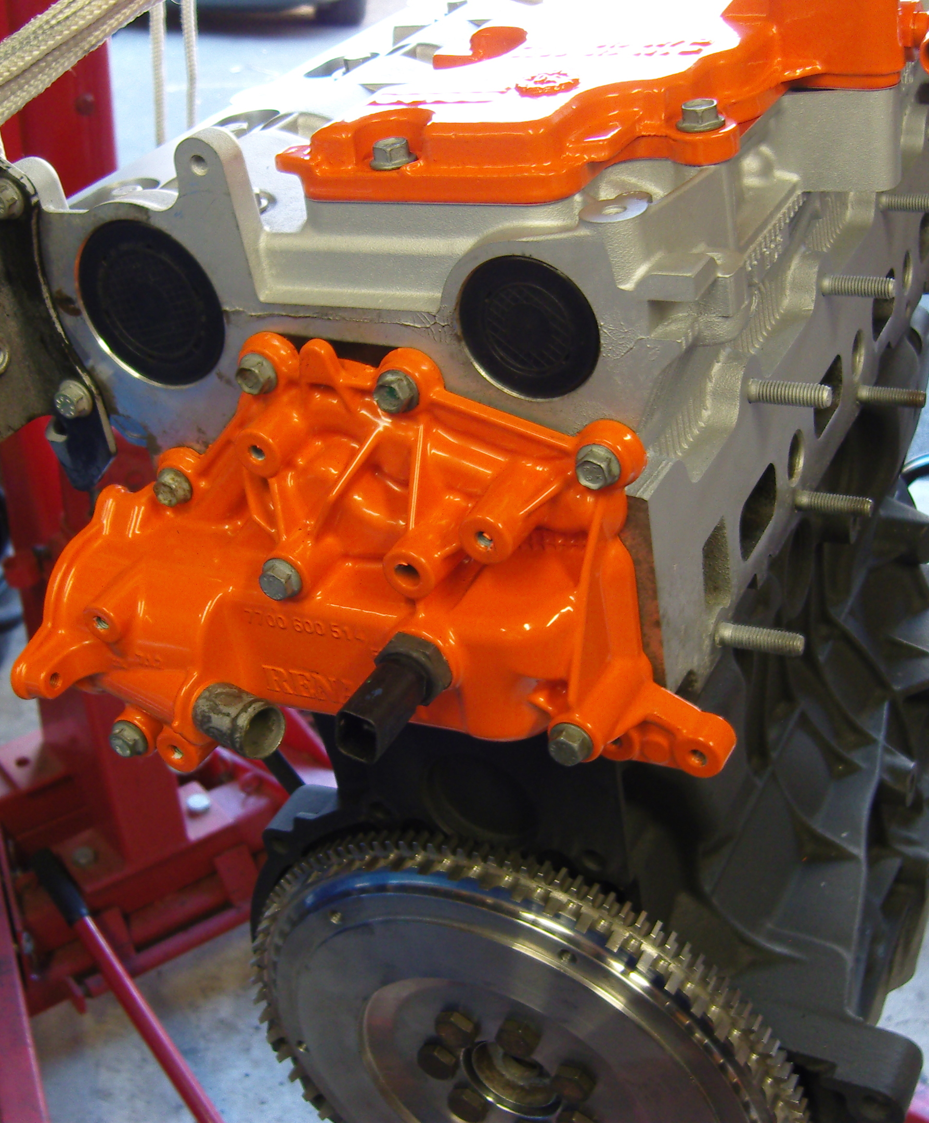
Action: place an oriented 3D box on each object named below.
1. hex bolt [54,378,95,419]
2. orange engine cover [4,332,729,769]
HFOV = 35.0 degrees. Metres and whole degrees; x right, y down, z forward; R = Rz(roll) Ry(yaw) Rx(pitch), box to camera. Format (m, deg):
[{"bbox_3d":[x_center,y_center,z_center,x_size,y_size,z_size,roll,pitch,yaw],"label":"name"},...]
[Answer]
[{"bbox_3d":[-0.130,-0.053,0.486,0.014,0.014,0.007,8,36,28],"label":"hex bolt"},{"bbox_3d":[-0.038,0.005,0.447,0.230,0.131,0.071,8,36,28],"label":"orange engine cover"}]

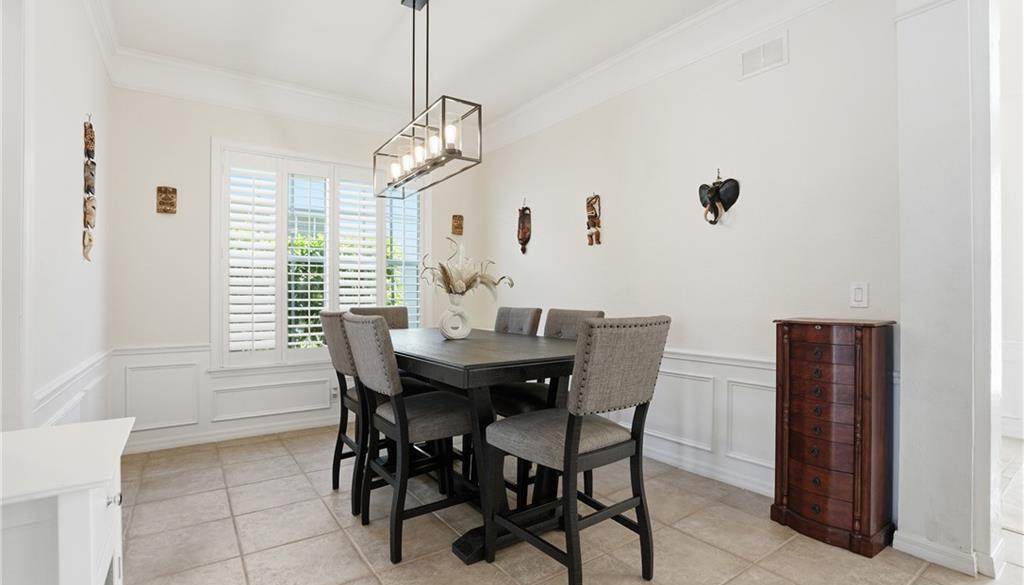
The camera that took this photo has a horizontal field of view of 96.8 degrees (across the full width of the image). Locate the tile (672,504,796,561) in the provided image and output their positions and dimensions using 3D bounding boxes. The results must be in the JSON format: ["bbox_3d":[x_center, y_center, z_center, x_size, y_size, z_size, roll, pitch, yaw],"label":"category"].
[{"bbox_3d":[1.119,1.203,2.310,0.450,0.012,0.450,1,-1,-36],"label":"tile"}]

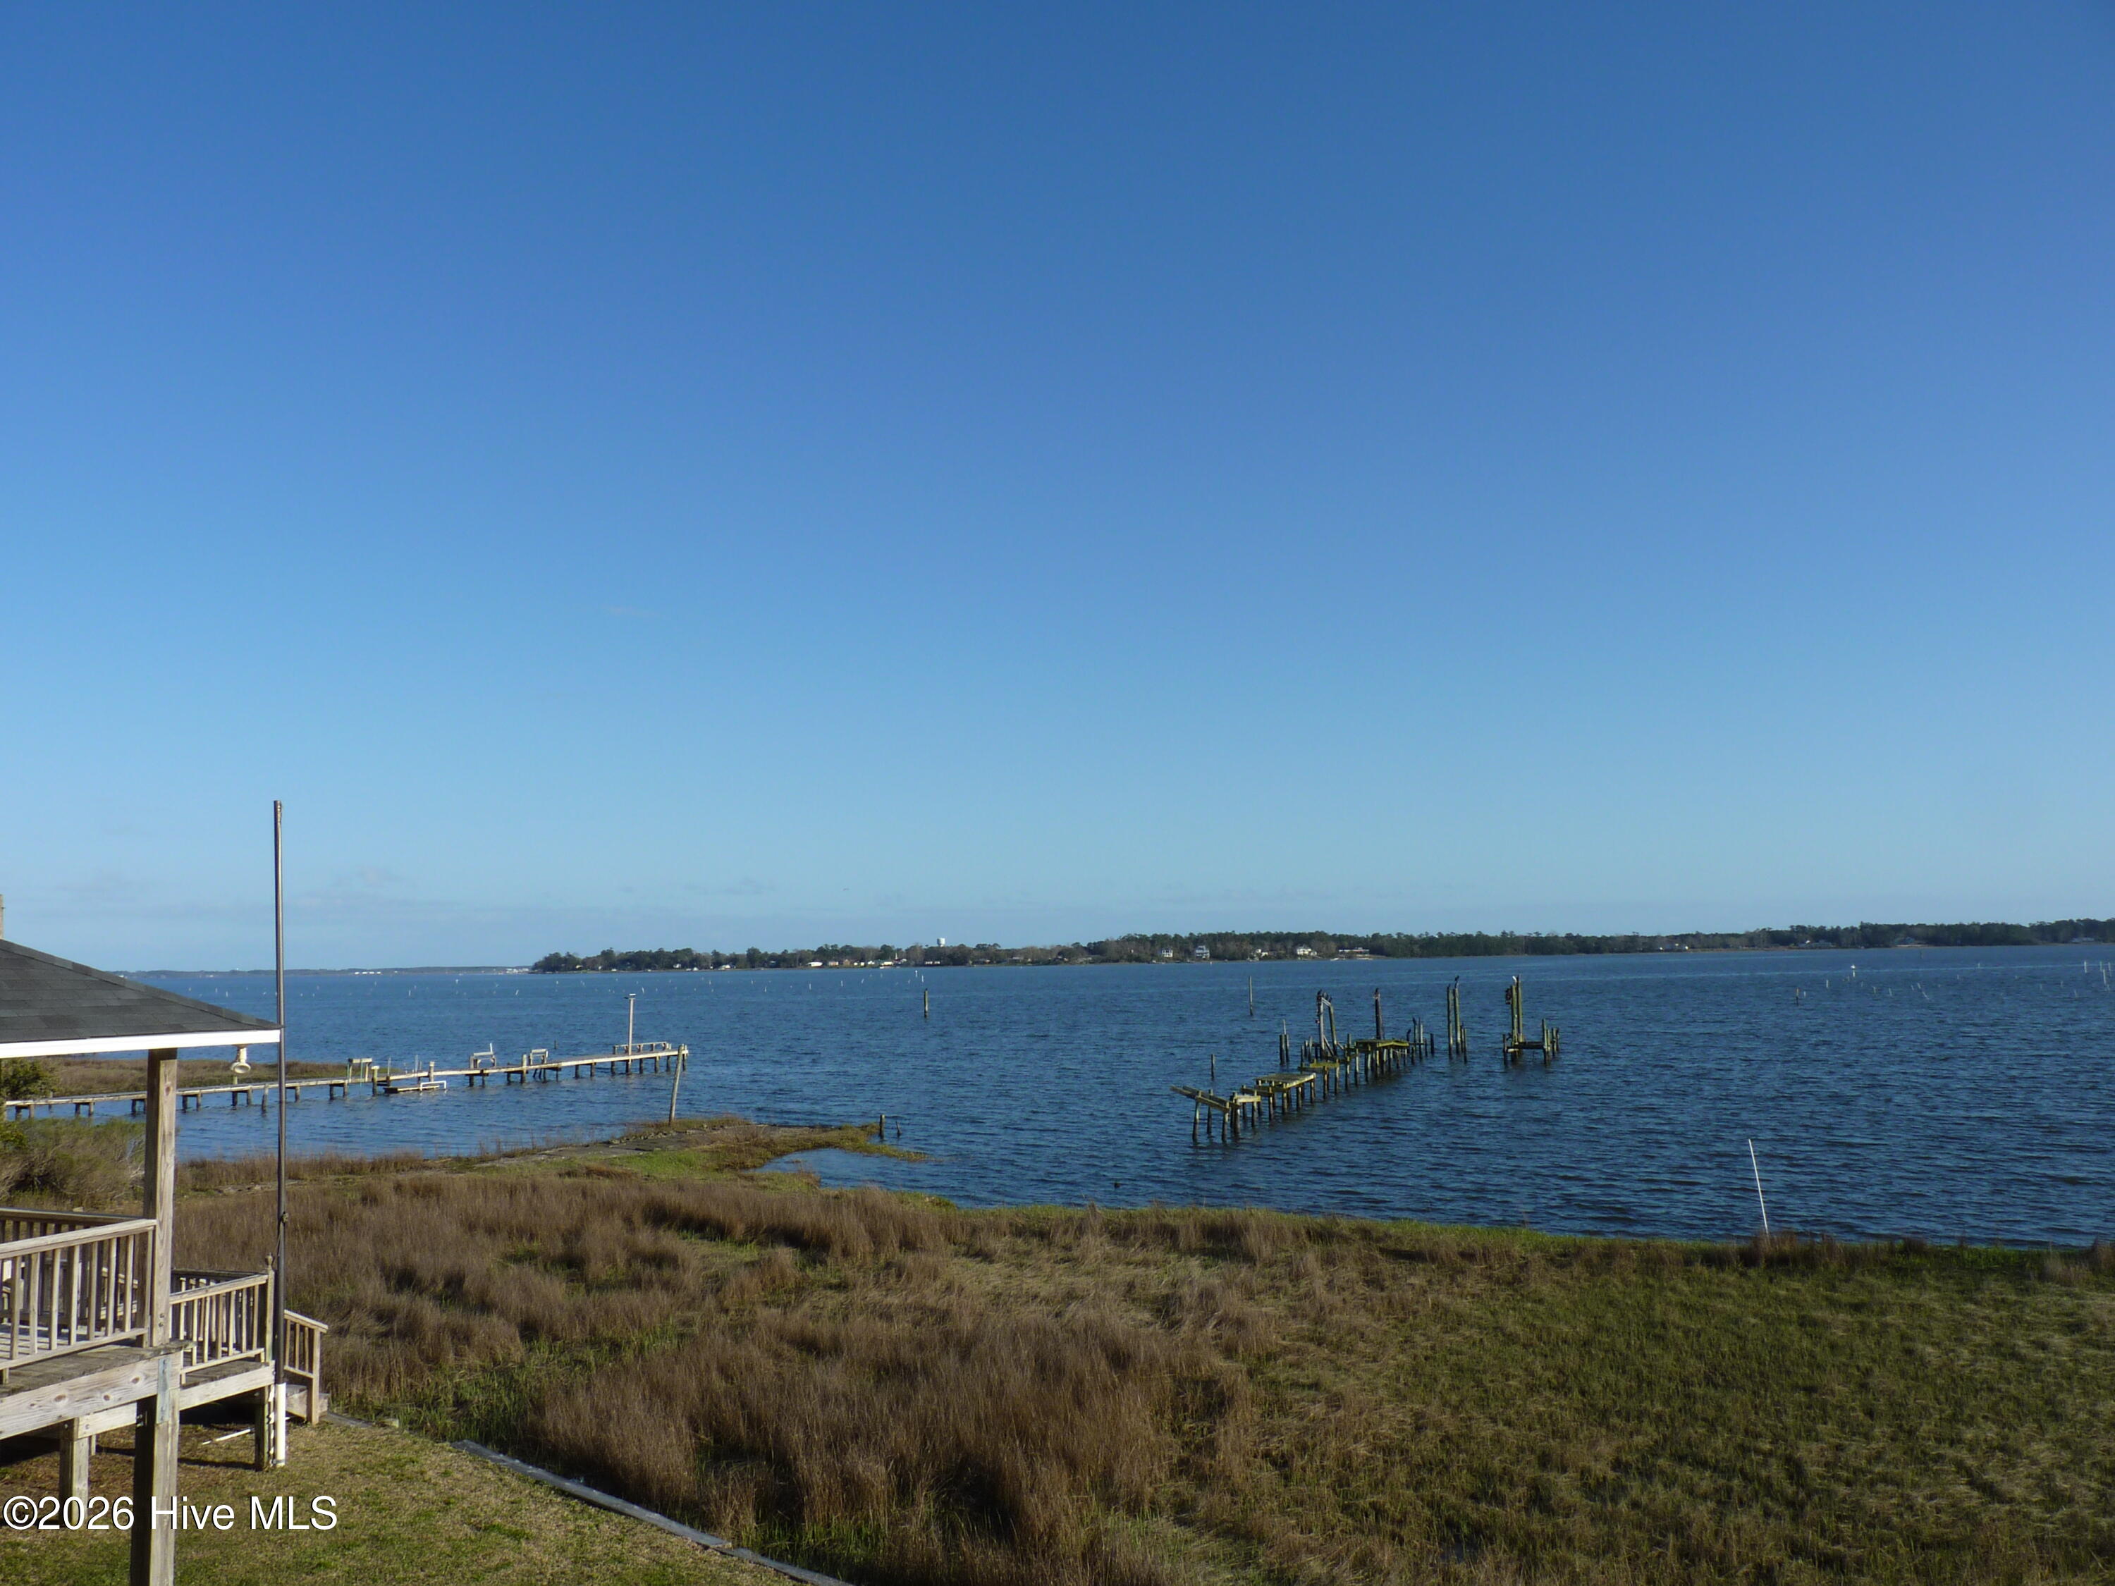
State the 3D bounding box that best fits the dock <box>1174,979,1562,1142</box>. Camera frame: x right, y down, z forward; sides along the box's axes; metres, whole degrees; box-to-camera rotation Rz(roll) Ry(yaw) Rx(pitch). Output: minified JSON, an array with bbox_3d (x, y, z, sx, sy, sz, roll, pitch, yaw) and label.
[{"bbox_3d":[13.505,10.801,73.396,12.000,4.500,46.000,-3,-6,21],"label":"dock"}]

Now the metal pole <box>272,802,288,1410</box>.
[{"bbox_3d":[-8.325,3.370,17.657,0.078,6.580,0.078,-3,-6,0],"label":"metal pole"}]

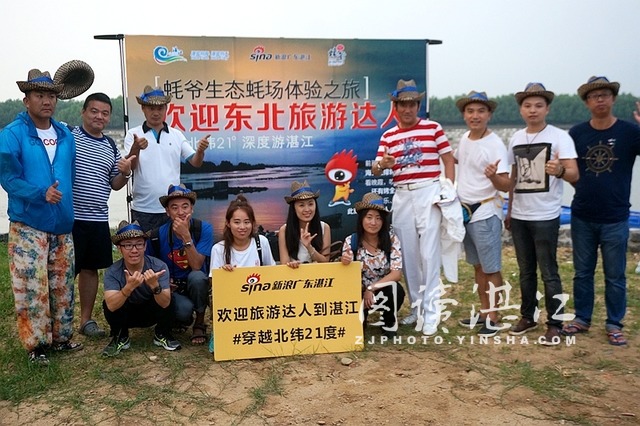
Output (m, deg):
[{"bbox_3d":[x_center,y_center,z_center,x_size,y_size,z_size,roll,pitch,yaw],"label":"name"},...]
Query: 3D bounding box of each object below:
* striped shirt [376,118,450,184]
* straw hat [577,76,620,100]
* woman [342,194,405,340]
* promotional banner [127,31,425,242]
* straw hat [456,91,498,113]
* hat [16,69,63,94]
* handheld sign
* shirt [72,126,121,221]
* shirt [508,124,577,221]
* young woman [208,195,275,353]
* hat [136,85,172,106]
[{"bbox_3d":[0.669,-0.445,5.140,0.510,0.480,0.270,2,8,20],"label":"striped shirt"},{"bbox_3d":[1.836,-0.821,4.685,0.290,0.150,0.310,2,8,17],"label":"straw hat"},{"bbox_3d":[0.370,0.353,5.019,0.460,0.990,0.680,1,8,5],"label":"woman"},{"bbox_3d":[-0.328,-0.531,5.900,2.480,1.850,0.030,-1,7,-7],"label":"promotional banner"},{"bbox_3d":[1.121,-0.794,5.060,0.295,0.145,0.310,2,7,15],"label":"straw hat"},{"bbox_3d":[-1.788,-0.838,4.530,0.290,0.150,0.310,-5,8,-32],"label":"hat"},{"bbox_3d":[-0.197,0.646,4.682,0.995,0.600,0.015,-2,3,-11],"label":"handheld sign"},{"bbox_3d":[-1.566,-0.281,4.934,0.460,0.640,0.290,-3,8,-16],"label":"shirt"},{"bbox_3d":[1.486,-0.277,4.747,0.450,0.630,0.280,3,9,27],"label":"shirt"},{"bbox_3d":[-0.528,0.387,4.772,0.450,1.040,0.600,-1,8,-6],"label":"young woman"},{"bbox_3d":[-1.250,-0.888,5.370,0.285,0.150,0.310,-2,7,-13],"label":"hat"}]

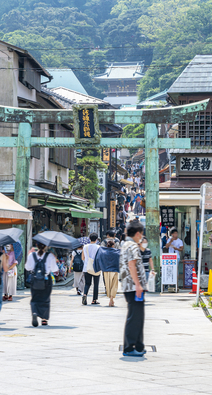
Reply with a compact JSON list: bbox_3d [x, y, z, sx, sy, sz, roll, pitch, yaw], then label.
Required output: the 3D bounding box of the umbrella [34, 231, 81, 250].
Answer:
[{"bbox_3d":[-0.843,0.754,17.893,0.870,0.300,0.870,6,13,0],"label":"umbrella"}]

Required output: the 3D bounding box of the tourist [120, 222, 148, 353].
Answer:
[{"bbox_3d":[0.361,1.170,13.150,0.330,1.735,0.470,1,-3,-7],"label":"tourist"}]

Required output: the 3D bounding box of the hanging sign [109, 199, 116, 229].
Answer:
[{"bbox_3d":[0.301,0.692,42.000,0.240,1.080,0.120,0,-2,6],"label":"hanging sign"}]

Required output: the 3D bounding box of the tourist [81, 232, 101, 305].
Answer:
[{"bbox_3d":[-0.365,1.709,24.400,0.480,1.718,0.450,0,-3,3],"label":"tourist"}]

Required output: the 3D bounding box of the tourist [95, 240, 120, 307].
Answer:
[{"bbox_3d":[0.071,1.802,24.100,0.660,1.548,0.380,0,-3,3],"label":"tourist"}]

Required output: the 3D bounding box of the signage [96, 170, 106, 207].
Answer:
[{"bbox_3d":[-0.184,-0.392,47.000,0.480,1.751,0.200,0,-3,3],"label":"signage"}]

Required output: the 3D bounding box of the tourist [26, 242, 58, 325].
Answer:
[{"bbox_3d":[-1.149,1.537,18.300,0.600,1.549,0.500,0,-3,2],"label":"tourist"}]

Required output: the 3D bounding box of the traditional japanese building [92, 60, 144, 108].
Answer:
[{"bbox_3d":[3.326,-22.869,212.000,12.000,11.000,8.000,0,-2,12],"label":"traditional japanese building"}]

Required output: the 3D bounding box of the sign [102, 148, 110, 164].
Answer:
[{"bbox_3d":[0.020,-2.188,51.000,0.400,1.025,0.180,0,-3,3],"label":"sign"}]

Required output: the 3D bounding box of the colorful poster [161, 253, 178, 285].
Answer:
[{"bbox_3d":[1.818,2.099,29.200,0.470,1.000,0.250,0,-2,3],"label":"colorful poster"}]

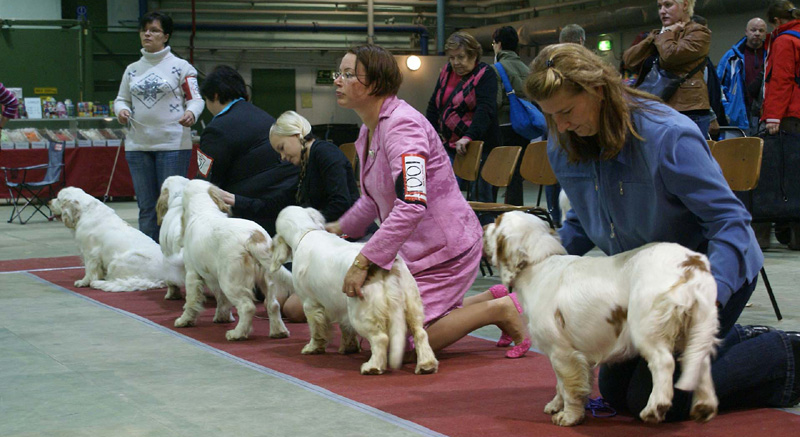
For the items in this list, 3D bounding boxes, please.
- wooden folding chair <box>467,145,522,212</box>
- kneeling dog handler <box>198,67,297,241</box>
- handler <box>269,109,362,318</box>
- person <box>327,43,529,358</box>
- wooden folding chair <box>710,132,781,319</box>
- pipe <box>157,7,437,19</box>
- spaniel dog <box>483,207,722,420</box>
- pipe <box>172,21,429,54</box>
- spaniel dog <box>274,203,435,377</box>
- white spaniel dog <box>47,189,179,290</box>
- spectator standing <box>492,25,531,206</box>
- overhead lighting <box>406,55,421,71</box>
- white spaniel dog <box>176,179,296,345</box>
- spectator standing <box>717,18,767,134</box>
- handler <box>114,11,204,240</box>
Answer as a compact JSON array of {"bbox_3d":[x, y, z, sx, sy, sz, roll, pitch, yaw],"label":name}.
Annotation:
[{"bbox_3d":[0.448,-0.036,7.458,0.500,0.780,0.420,-3,4,-27],"label":"wooden folding chair"},{"bbox_3d":[-0.743,-0.182,6.849,0.550,1.200,0.750,-4,4,-45],"label":"kneeling dog handler"},{"bbox_3d":[-0.430,-0.017,6.056,0.680,0.940,0.500,-2,3,-18],"label":"handler"},{"bbox_3d":[0.105,-0.071,4.976,0.760,1.170,0.540,-2,4,-15],"label":"person"},{"bbox_3d":[1.327,0.049,5.741,0.500,0.780,0.420,-3,4,-27],"label":"wooden folding chair"},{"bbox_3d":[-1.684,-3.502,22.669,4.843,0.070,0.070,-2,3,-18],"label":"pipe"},{"bbox_3d":[0.567,0.278,3.556,0.310,0.560,0.750,-3,3,-33],"label":"spaniel dog"},{"bbox_3d":[-1.624,-3.017,22.464,4.789,0.469,0.110,-3,4,-27],"label":"pipe"},{"bbox_3d":[-0.188,0.245,4.920,0.310,0.560,0.900,-3,4,-27],"label":"spaniel dog"},{"bbox_3d":[-1.638,0.111,7.594,0.720,0.570,0.400,0,3,12],"label":"white spaniel dog"},{"bbox_3d":[0.930,-0.632,10.282,0.380,1.700,0.490,1,4,37],"label":"spectator standing"},{"bbox_3d":[0.241,-2.666,22.930,0.250,0.250,0.140,-3,4,-27],"label":"overhead lighting"},{"bbox_3d":[-0.751,0.167,5.682,0.320,0.620,0.884,-3,3,-31],"label":"white spaniel dog"},{"bbox_3d":[2.908,-0.735,10.879,0.550,1.780,0.380,0,3,12],"label":"spectator standing"},{"bbox_3d":[-1.548,-0.484,8.535,0.540,1.660,0.380,-1,3,7],"label":"handler"}]

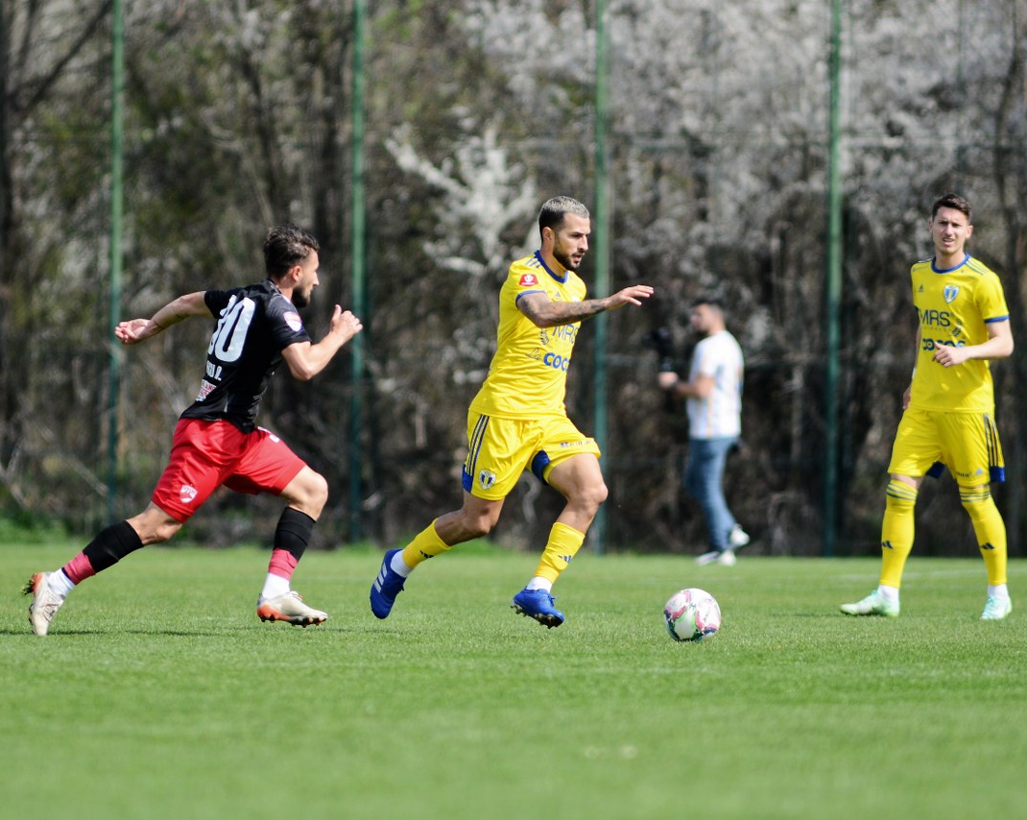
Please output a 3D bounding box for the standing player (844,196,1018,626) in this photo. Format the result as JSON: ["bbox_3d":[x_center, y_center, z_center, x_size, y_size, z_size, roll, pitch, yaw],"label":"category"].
[{"bbox_3d":[1.800,-0.008,44.500,0.680,1.860,0.500,0,0,32],"label":"standing player"}]

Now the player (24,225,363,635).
[{"bbox_3d":[-1.269,0.082,40.600,1.300,1.630,0.680,1,0,-18],"label":"player"}]

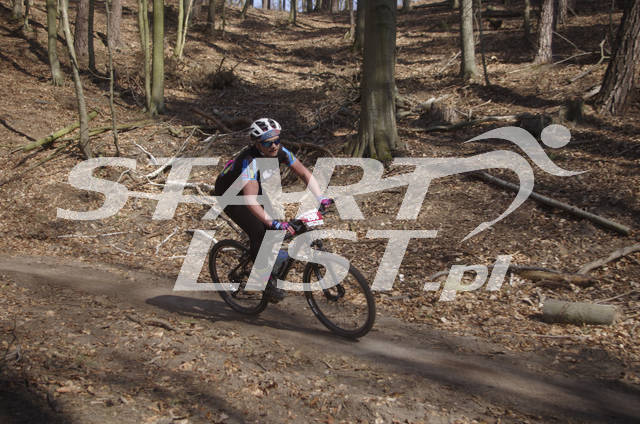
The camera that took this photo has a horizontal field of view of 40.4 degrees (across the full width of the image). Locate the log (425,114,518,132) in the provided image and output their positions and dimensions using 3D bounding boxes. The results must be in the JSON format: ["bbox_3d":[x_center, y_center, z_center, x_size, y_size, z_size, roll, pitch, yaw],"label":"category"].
[{"bbox_3d":[2.765,-1.623,15.900,1.667,0.170,0.200,-5,5,7],"label":"log"}]

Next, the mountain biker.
[{"bbox_3d":[-0.439,0.009,7.005,1.020,1.470,0.680,6,16,40],"label":"mountain biker"}]

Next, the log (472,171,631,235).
[{"bbox_3d":[2.695,-0.161,10.650,0.100,0.100,3.194,-2,14,-21],"label":"log"}]

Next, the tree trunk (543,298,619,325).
[{"bbox_3d":[2.376,0.919,7.950,0.630,0.205,0.205,3,5,22],"label":"tree trunk"}]

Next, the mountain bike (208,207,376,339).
[{"bbox_3d":[-0.305,0.479,7.149,1.850,1.050,0.720,6,25,40],"label":"mountain bike"}]

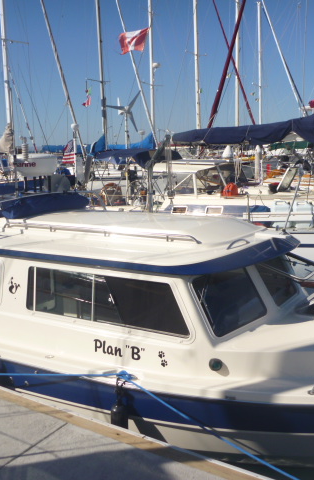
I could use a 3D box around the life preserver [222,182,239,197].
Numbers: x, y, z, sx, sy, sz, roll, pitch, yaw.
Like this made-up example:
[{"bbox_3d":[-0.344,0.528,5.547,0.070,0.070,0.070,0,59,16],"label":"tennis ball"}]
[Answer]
[{"bbox_3d":[1.732,-1.190,12.200,0.420,0.340,0.220,5,11,27],"label":"life preserver"}]

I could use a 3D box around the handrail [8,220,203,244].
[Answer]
[{"bbox_3d":[-0.646,-0.088,5.428,2.400,0.110,0.070,5,11,28],"label":"handrail"}]

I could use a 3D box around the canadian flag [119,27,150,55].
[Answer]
[{"bbox_3d":[-0.561,-4.971,12.900,0.740,0.640,0.200,-1,10,0],"label":"canadian flag"}]

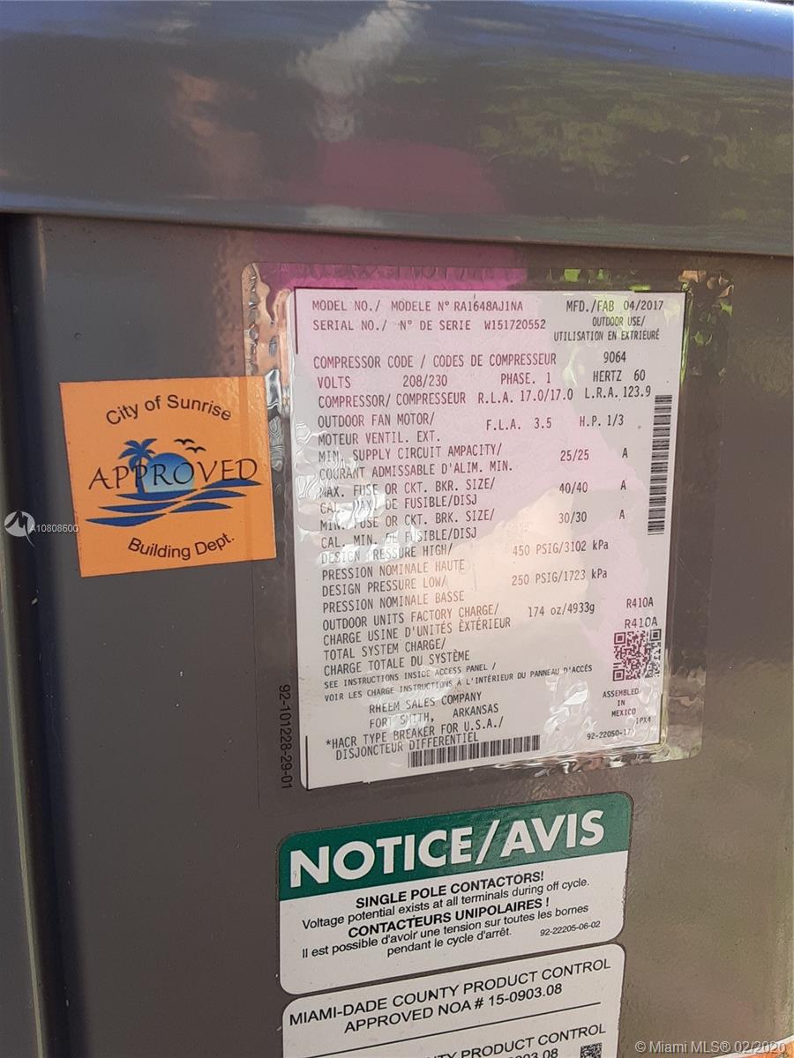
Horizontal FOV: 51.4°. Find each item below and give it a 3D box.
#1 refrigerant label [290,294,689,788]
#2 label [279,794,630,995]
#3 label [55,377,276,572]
[{"bbox_3d":[0.025,0.003,0.210,0.101,0.124,0.001,-3,11,-13],"label":"refrigerant label"},{"bbox_3d":[0.018,0.100,0.226,0.100,0.048,0.001,-3,11,-13],"label":"label"},{"bbox_3d":[-0.051,-0.012,0.188,0.044,0.044,0.001,-5,11,-13],"label":"label"}]

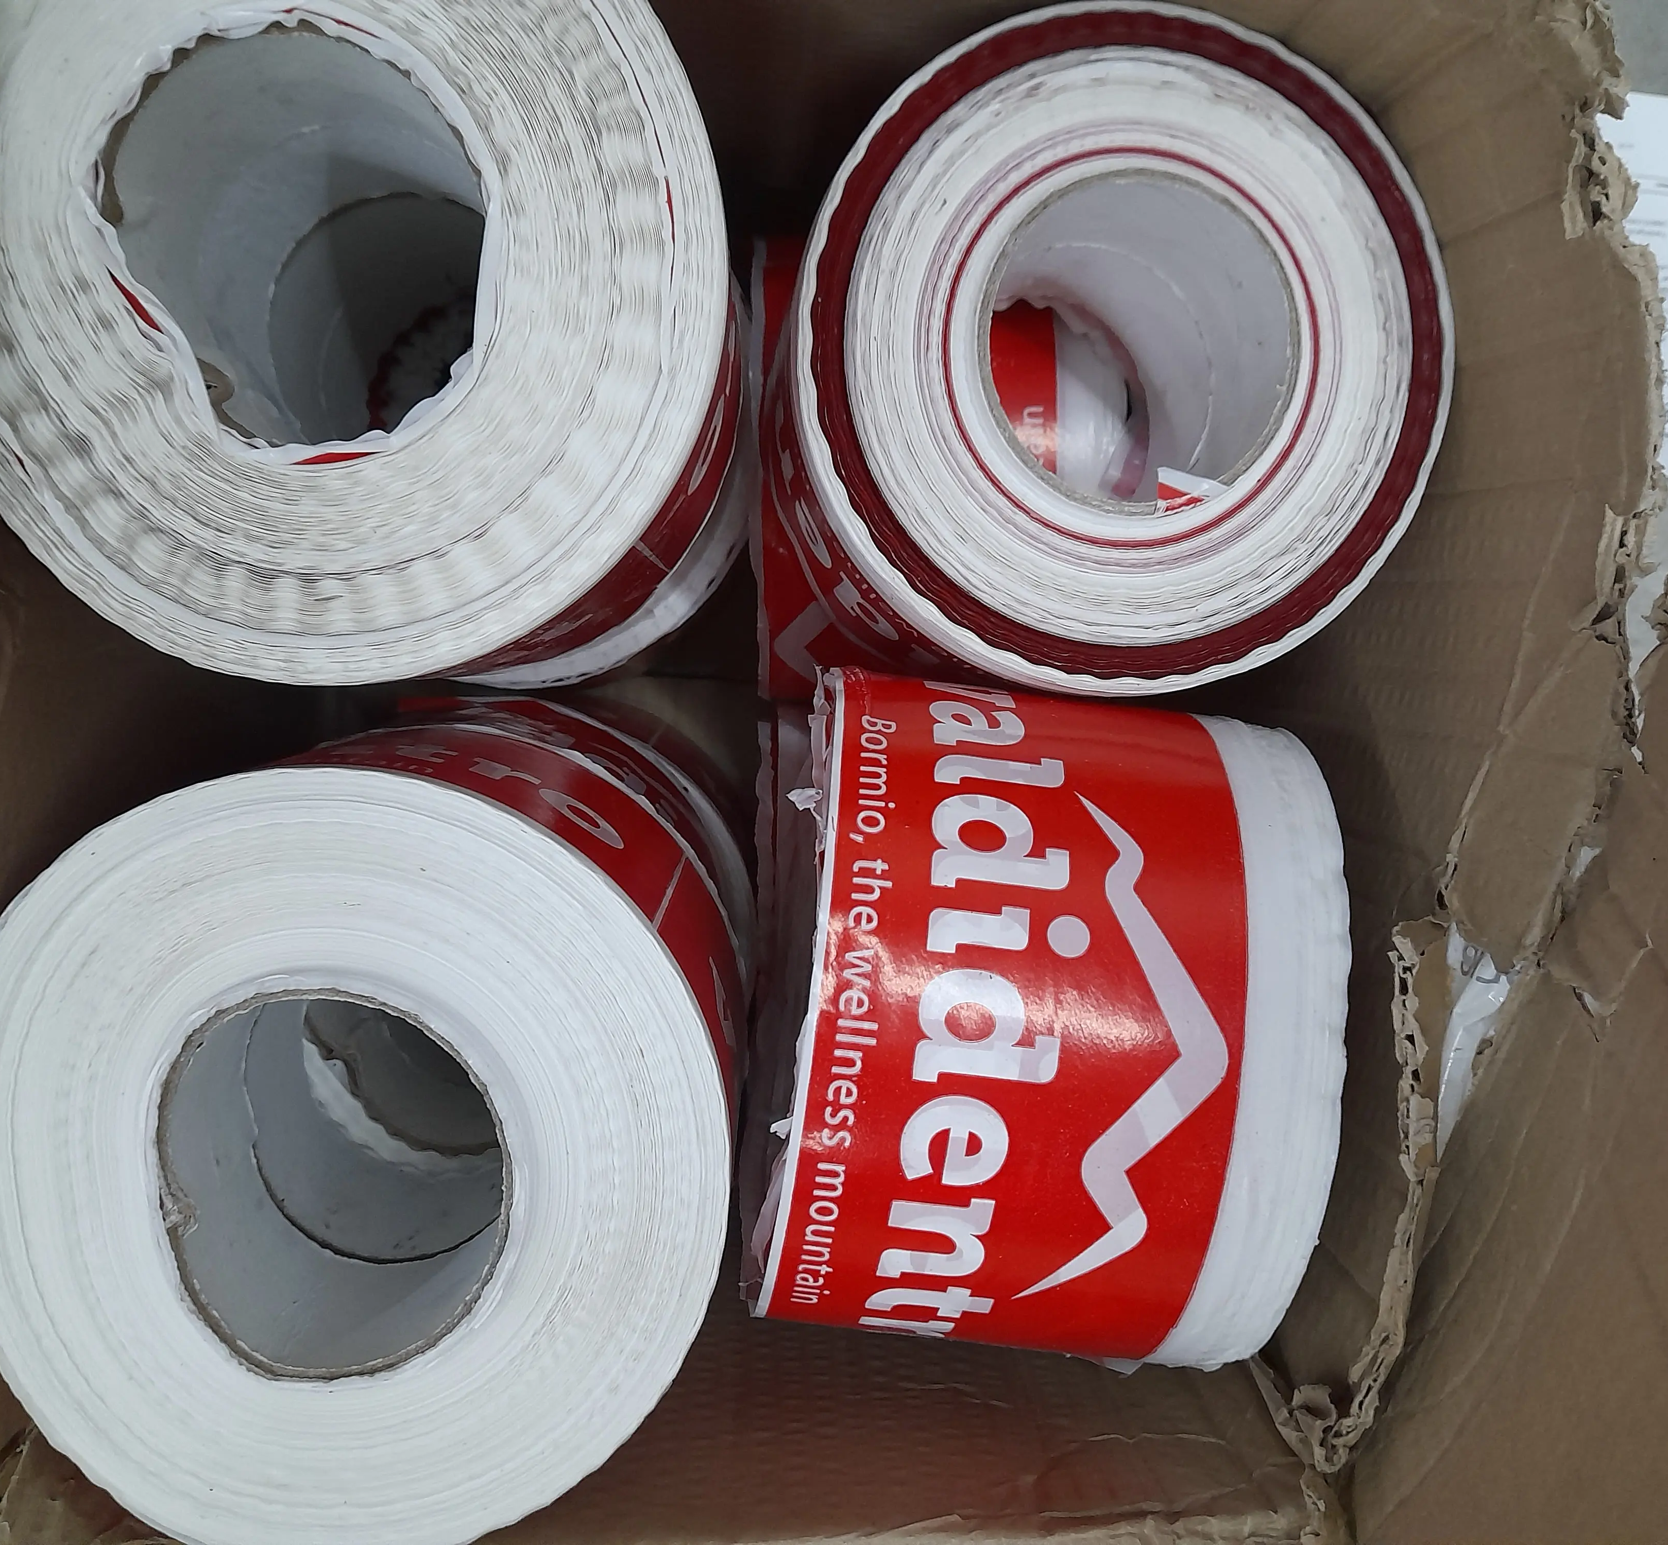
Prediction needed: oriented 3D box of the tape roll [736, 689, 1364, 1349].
[{"bbox_3d":[0.045,0.061,0.384,0.113,0.163,0.163,7,93,-3],"label":"tape roll"}]

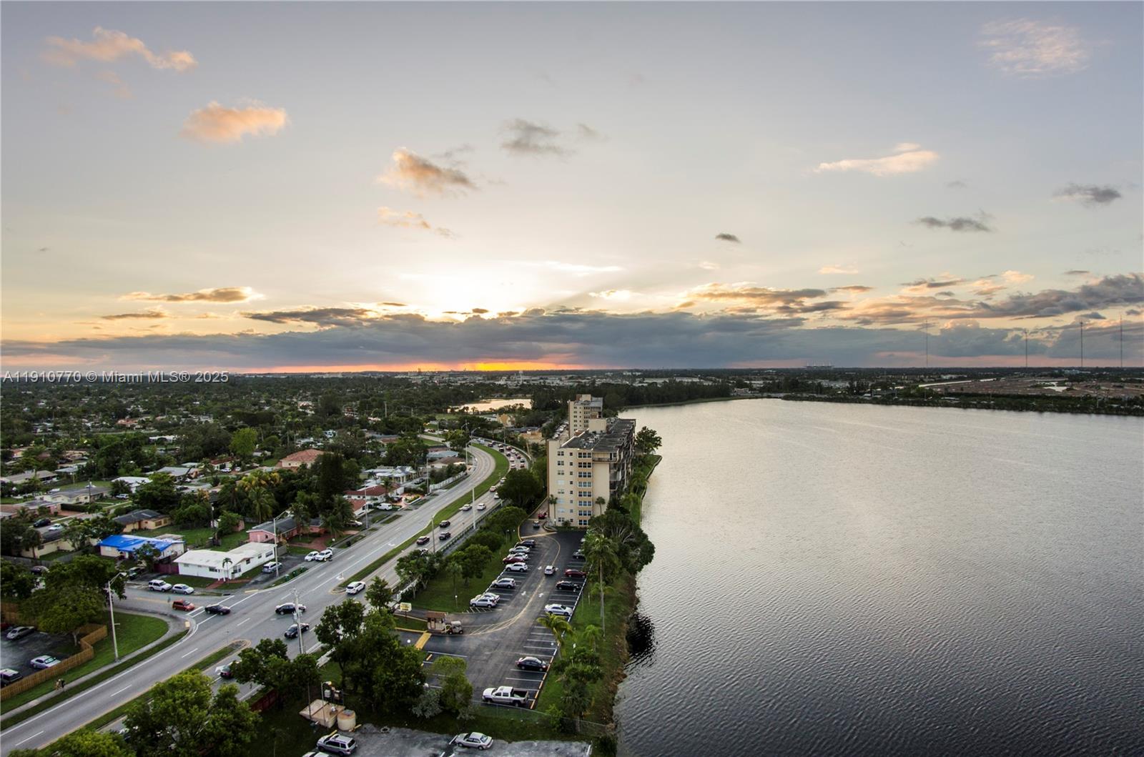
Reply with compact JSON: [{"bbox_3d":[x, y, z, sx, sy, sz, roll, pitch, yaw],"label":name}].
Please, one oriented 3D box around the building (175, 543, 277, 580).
[{"bbox_3d":[-77.050,40.280,135.100,14.200,3.800,15.800,0,1,10],"label":"building"}]

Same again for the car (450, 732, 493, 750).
[{"bbox_3d":[-11.910,44.280,73.550,4.700,1.420,1.780,0,1,14],"label":"car"}]

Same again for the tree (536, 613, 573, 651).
[{"bbox_3d":[-2.360,40.480,95.310,5.200,6.100,5.200,0,1,10],"label":"tree"}]

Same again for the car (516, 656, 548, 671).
[{"bbox_3d":[-6.070,43.210,91.030,4.500,1.450,1.780,0,1,14],"label":"car"}]

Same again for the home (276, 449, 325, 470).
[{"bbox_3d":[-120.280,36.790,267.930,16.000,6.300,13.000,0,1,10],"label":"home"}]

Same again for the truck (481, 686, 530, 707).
[{"bbox_3d":[-8.960,43.180,81.790,5.850,1.870,2.000,0,1,15],"label":"truck"}]

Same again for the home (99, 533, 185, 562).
[{"bbox_3d":[-102.990,40.230,145.920,17.600,3.900,10.000,0,1,10],"label":"home"}]

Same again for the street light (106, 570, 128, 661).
[{"bbox_3d":[-68.900,36.250,91.270,2.900,13.300,0.500,0,1,14],"label":"street light"}]

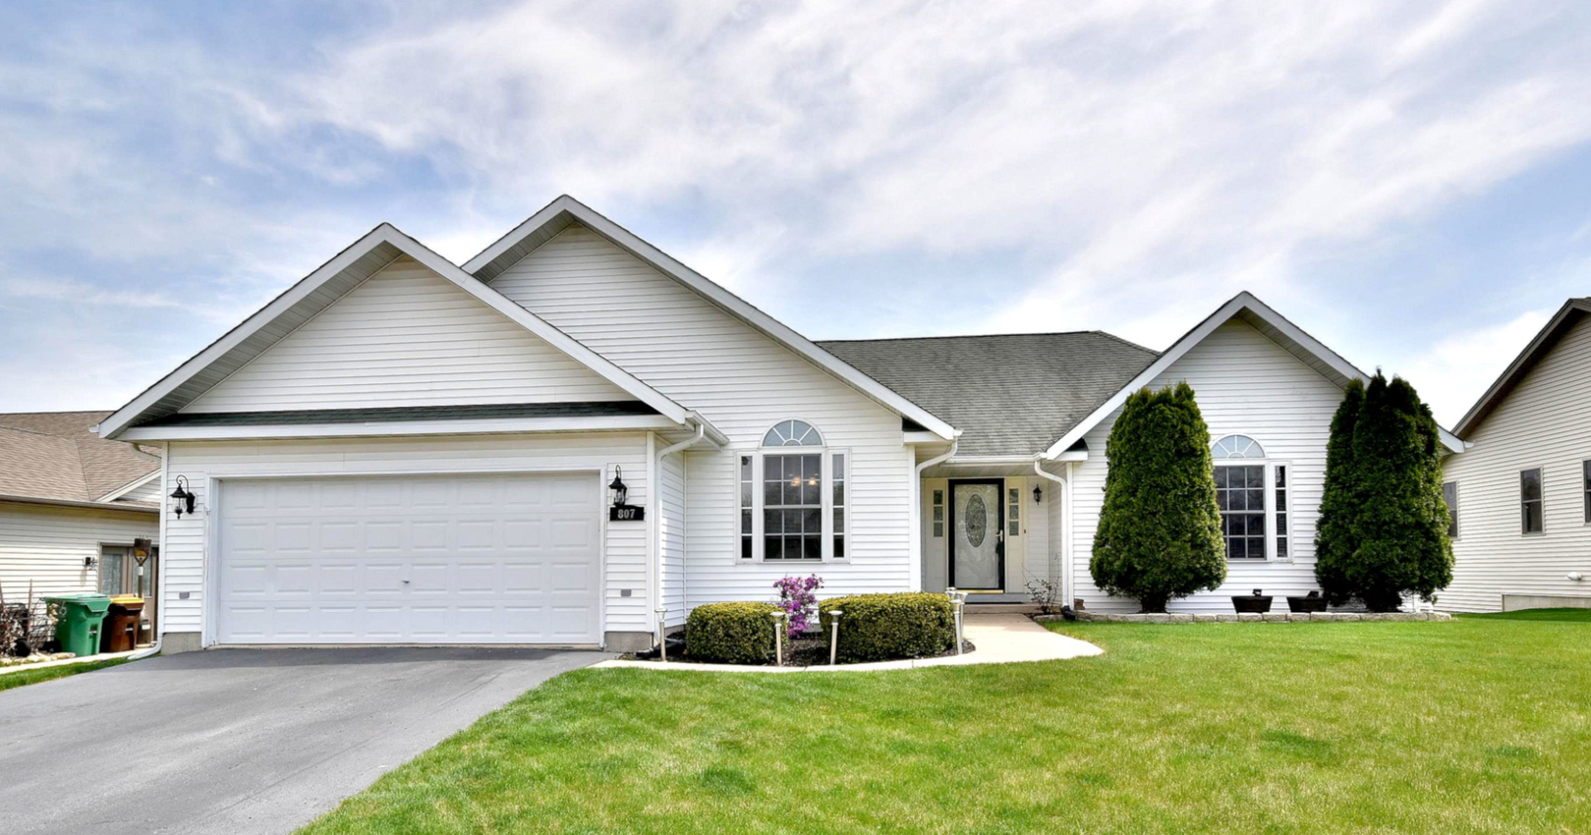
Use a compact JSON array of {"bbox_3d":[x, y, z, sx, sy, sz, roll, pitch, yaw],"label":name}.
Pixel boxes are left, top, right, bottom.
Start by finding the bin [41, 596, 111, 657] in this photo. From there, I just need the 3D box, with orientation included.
[{"bbox_3d":[-13.088,3.811,15.300,0.800,1.060,0.620,0,-5,-7],"label":"bin"}]

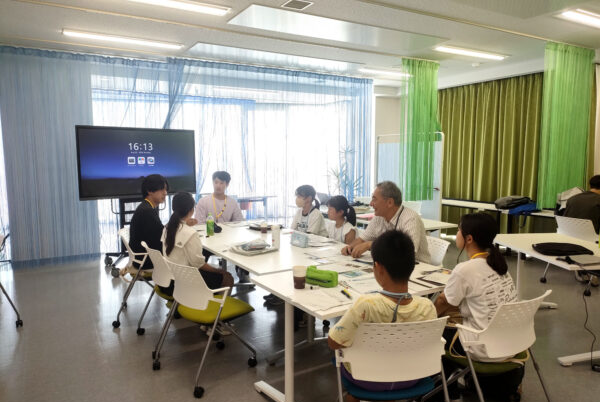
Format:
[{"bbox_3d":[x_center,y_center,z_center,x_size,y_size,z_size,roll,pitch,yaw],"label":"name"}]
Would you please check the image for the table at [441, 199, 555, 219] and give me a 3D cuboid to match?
[{"bbox_3d":[2.974,0.472,6.825,0.620,0.720,1.950,-3,6,-29],"label":"table"}]

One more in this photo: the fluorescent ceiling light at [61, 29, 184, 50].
[{"bbox_3d":[-1.898,-1.739,5.135,1.260,0.080,0.210,-3,6,-30],"label":"fluorescent ceiling light"}]

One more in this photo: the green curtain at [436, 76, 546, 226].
[{"bbox_3d":[3.219,-0.692,8.287,0.160,2.840,2.350,-3,6,-30],"label":"green curtain"}]

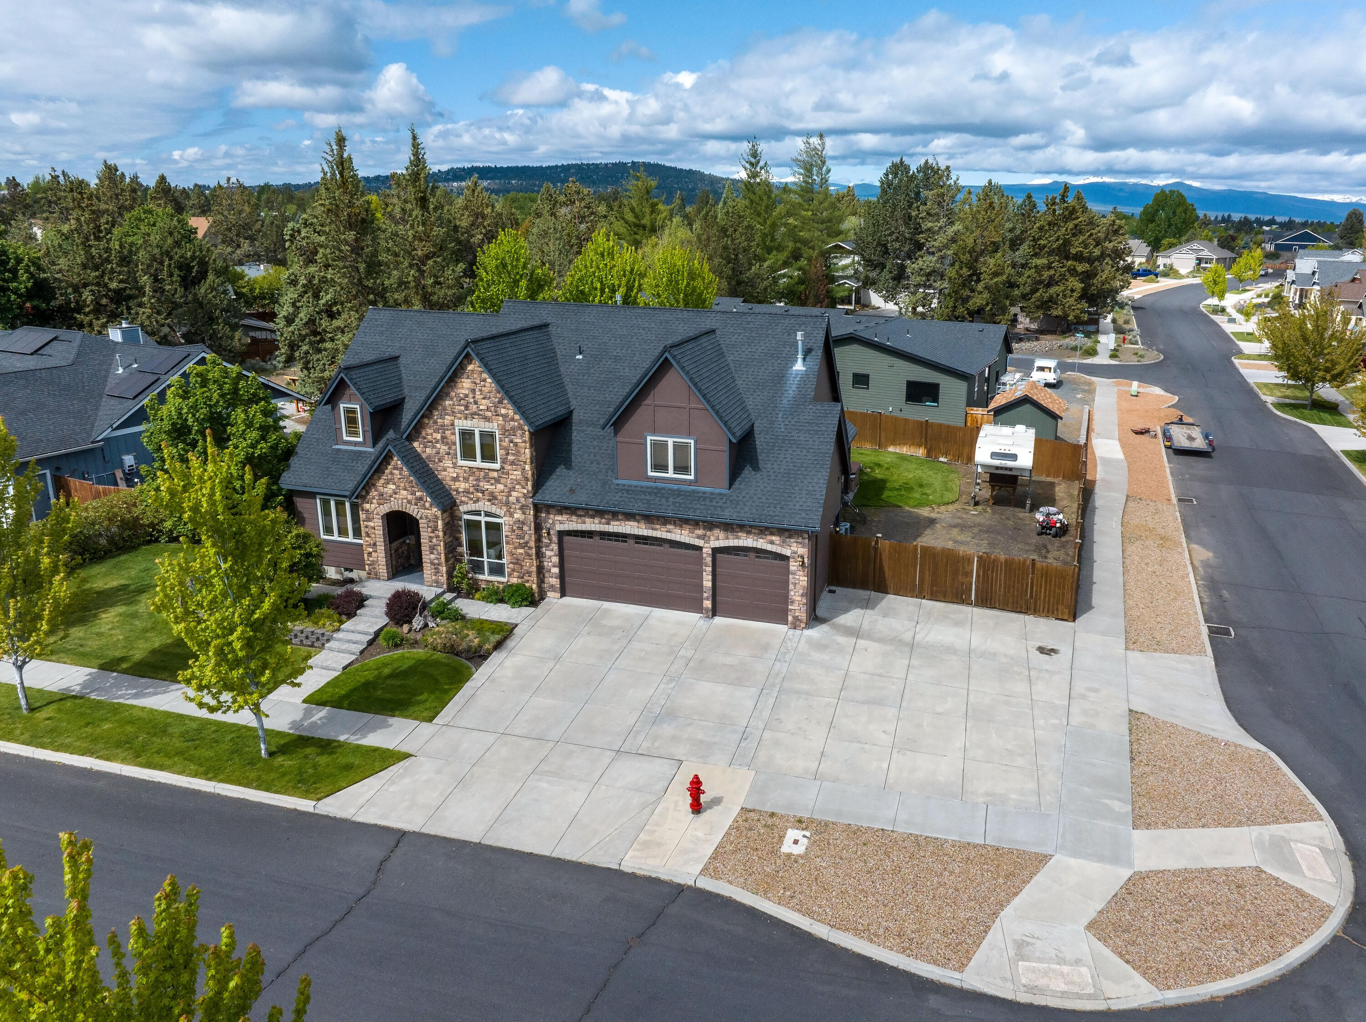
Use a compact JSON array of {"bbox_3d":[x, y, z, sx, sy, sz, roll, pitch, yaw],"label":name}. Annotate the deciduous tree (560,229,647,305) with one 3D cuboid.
[{"bbox_3d":[-4.242,-9.403,50.500,5.000,10.855,5.000,6,18,17],"label":"deciduous tree"}]

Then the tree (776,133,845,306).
[{"bbox_3d":[14.273,-31.228,105.927,7.500,20.730,7.500,2,17,7],"label":"tree"}]

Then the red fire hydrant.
[{"bbox_3d":[0.274,6.197,20.598,0.440,0.977,0.370,8,19,22],"label":"red fire hydrant"}]

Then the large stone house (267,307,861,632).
[{"bbox_3d":[-3.212,-3.037,35.270,18.850,9.200,13.600,6,18,17],"label":"large stone house"}]

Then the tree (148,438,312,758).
[{"bbox_3d":[-11.000,2.280,22.940,3.800,8.400,3.800,-9,20,-26],"label":"tree"}]

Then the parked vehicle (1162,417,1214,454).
[{"bbox_3d":[28.350,-4.250,53.200,2.450,1.000,6.800,7,19,21],"label":"parked vehicle"}]

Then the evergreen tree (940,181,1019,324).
[{"bbox_3d":[31.219,-27.424,101.000,8.000,14.800,8.000,5,18,16],"label":"evergreen tree"}]

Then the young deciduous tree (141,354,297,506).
[{"bbox_3d":[-17.107,-2.154,35.000,5.800,7.181,5.800,6,18,17],"label":"young deciduous tree"}]

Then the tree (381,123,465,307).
[{"bbox_3d":[-17.716,-16.703,64.000,6.600,17.238,6.600,6,18,17],"label":"tree"}]

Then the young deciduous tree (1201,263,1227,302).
[{"bbox_3d":[68.075,-28.998,122.000,3.300,5.800,3.300,9,20,27],"label":"young deciduous tree"}]

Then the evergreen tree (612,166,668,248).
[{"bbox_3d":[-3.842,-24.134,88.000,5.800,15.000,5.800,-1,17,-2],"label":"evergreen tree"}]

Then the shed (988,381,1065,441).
[{"bbox_3d":[18.415,-4.808,50.609,3.600,3.532,4.800,8,19,22],"label":"shed"}]

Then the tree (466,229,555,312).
[{"bbox_3d":[-9.528,-9.878,52.000,5.000,10.803,5.000,6,18,17],"label":"tree"}]

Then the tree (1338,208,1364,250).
[{"bbox_3d":[183.332,-76.984,262.000,6.800,13.500,6.800,12,21,32],"label":"tree"}]

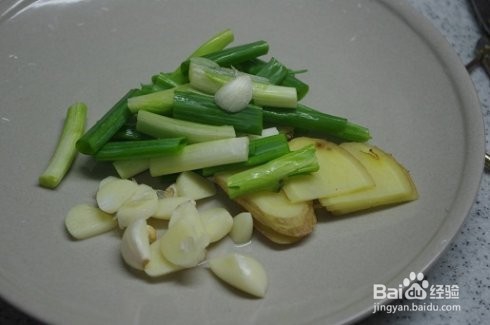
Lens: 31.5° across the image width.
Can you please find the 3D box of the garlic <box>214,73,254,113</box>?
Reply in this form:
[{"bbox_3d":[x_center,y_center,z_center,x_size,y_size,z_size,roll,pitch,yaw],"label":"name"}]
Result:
[{"bbox_3d":[-0.005,-0.034,0.427,0.014,0.011,0.024,32,55,22],"label":"garlic"}]

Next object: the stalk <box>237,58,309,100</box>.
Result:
[{"bbox_3d":[0.014,-0.045,0.461,0.040,0.009,0.011,22,55,21],"label":"stalk"}]

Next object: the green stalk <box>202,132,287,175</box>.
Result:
[{"bbox_3d":[0.001,-0.004,0.428,0.043,0.009,0.010,-17,50,-4],"label":"green stalk"}]

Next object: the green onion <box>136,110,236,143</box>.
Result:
[{"bbox_3d":[-0.026,-0.016,0.391,0.044,0.009,0.011,6,49,3],"label":"green onion"}]

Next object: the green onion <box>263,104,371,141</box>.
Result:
[{"bbox_3d":[0.034,-0.020,0.438,0.058,0.009,0.010,11,51,8],"label":"green onion"}]

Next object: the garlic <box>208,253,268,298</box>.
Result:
[{"bbox_3d":[-0.003,0.051,0.389,0.027,0.012,0.014,28,53,17],"label":"garlic"}]

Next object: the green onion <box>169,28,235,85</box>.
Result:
[{"bbox_3d":[-0.021,-0.052,0.427,0.008,0.008,0.040,35,62,28],"label":"green onion"}]

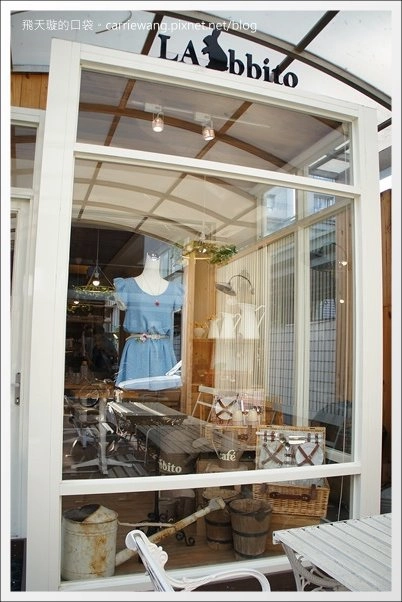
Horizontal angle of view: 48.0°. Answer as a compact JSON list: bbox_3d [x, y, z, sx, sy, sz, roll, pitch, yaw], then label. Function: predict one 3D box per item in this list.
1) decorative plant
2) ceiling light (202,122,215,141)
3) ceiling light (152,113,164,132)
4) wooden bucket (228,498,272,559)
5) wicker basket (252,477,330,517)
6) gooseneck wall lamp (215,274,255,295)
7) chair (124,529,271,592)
[{"bbox_3d":[0.067,-0.467,4.350,0.560,0.170,0.560,1,-5,0],"label":"decorative plant"},{"bbox_3d":[0.056,-1.283,3.400,0.085,0.140,0.085,3,-5,-18],"label":"ceiling light"},{"bbox_3d":[-0.309,-1.296,3.280,0.085,0.140,0.085,3,-5,-18],"label":"ceiling light"},{"bbox_3d":[0.305,1.415,2.810,0.275,0.270,0.275,1,-5,0],"label":"wooden bucket"},{"bbox_3d":[0.573,1.257,2.946,0.470,0.190,0.320,1,-5,6],"label":"wicker basket"},{"bbox_3d":[0.328,-0.157,4.420,0.400,0.210,0.240,3,-5,-18],"label":"gooseneck wall lamp"},{"bbox_3d":[0.091,1.221,1.383,0.590,0.850,0.570,3,-5,-18],"label":"chair"}]

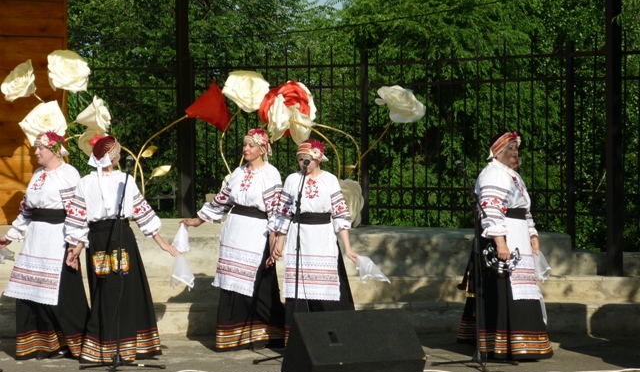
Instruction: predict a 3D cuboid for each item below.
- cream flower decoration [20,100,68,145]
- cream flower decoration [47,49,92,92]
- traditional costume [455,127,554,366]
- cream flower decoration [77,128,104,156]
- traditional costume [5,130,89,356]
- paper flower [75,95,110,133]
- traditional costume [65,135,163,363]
[{"bbox_3d":[-2.413,-0.539,17.200,0.420,0.410,0.240,0,1,-3],"label":"cream flower decoration"},{"bbox_3d":[-2.199,-1.001,17.300,0.390,0.370,0.240,0,1,-6],"label":"cream flower decoration"},{"bbox_3d":[1.382,0.440,14.500,0.580,1.660,0.660,1,2,41],"label":"traditional costume"},{"bbox_3d":[-1.981,-0.372,17.300,0.330,0.340,0.220,0,1,-12],"label":"cream flower decoration"},{"bbox_3d":[-2.026,0.428,14.600,0.700,1.660,0.580,1,1,37],"label":"traditional costume"},{"bbox_3d":[-1.923,-0.607,16.800,0.250,0.310,0.320,0,1,28],"label":"paper flower"},{"bbox_3d":[-1.505,0.446,14.350,0.720,1.650,0.550,0,1,7],"label":"traditional costume"}]

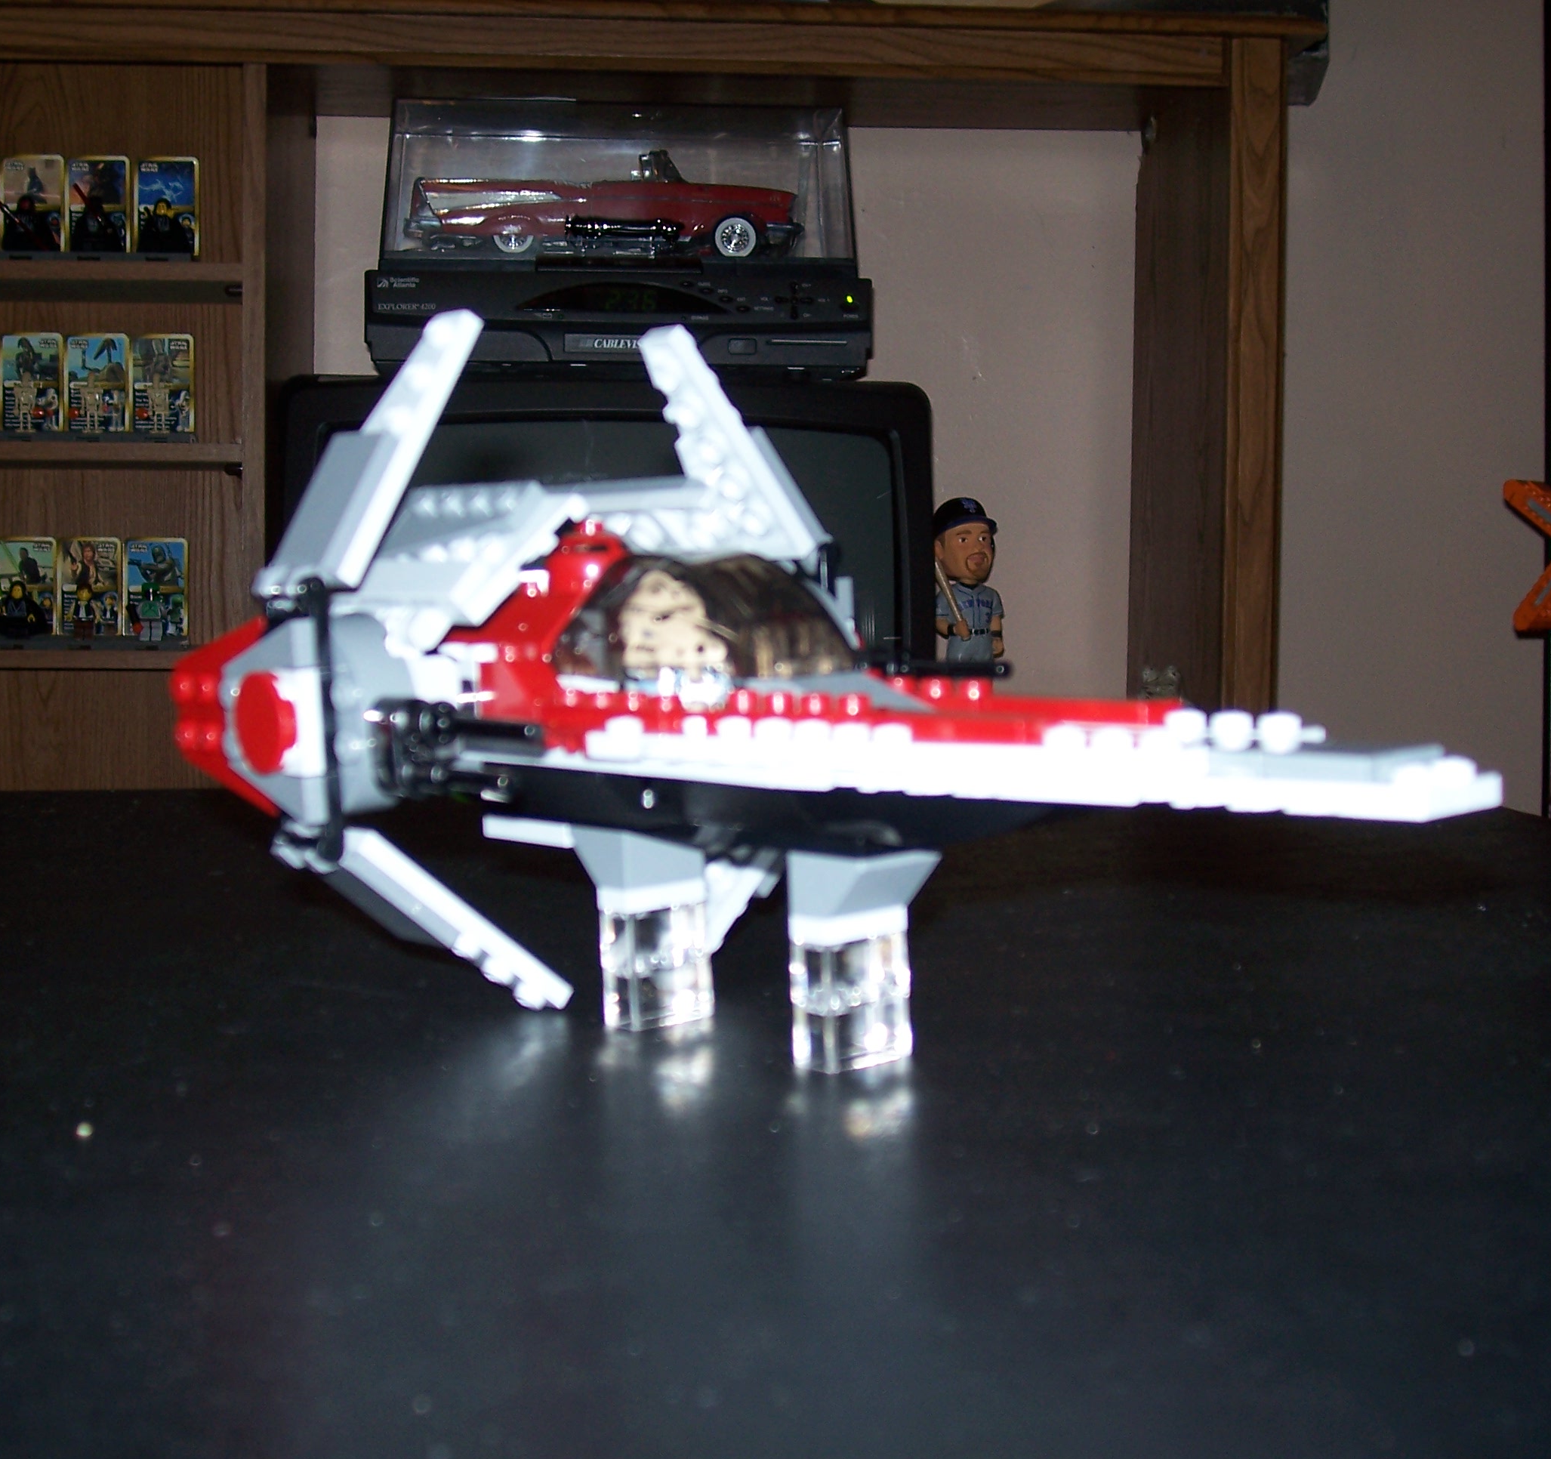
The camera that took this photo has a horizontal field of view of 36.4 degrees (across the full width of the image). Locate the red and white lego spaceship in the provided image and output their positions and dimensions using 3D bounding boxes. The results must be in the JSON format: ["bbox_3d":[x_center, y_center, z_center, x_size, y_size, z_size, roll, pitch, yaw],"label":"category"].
[{"bbox_3d":[0.009,-0.009,0.348,0.114,0.117,0.216,-5,5,-40],"label":"red and white lego spaceship"}]

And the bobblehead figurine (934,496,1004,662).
[{"bbox_3d":[0.141,-0.081,1.710,0.062,0.175,0.062,-2,4,-17],"label":"bobblehead figurine"}]

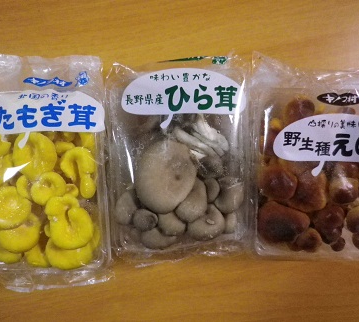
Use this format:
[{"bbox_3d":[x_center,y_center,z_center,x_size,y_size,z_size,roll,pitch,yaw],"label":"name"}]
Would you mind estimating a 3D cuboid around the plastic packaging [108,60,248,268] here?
[{"bbox_3d":[0.000,-0.003,0.302,0.118,0.040,0.168,-2,83,0],"label":"plastic packaging"}]

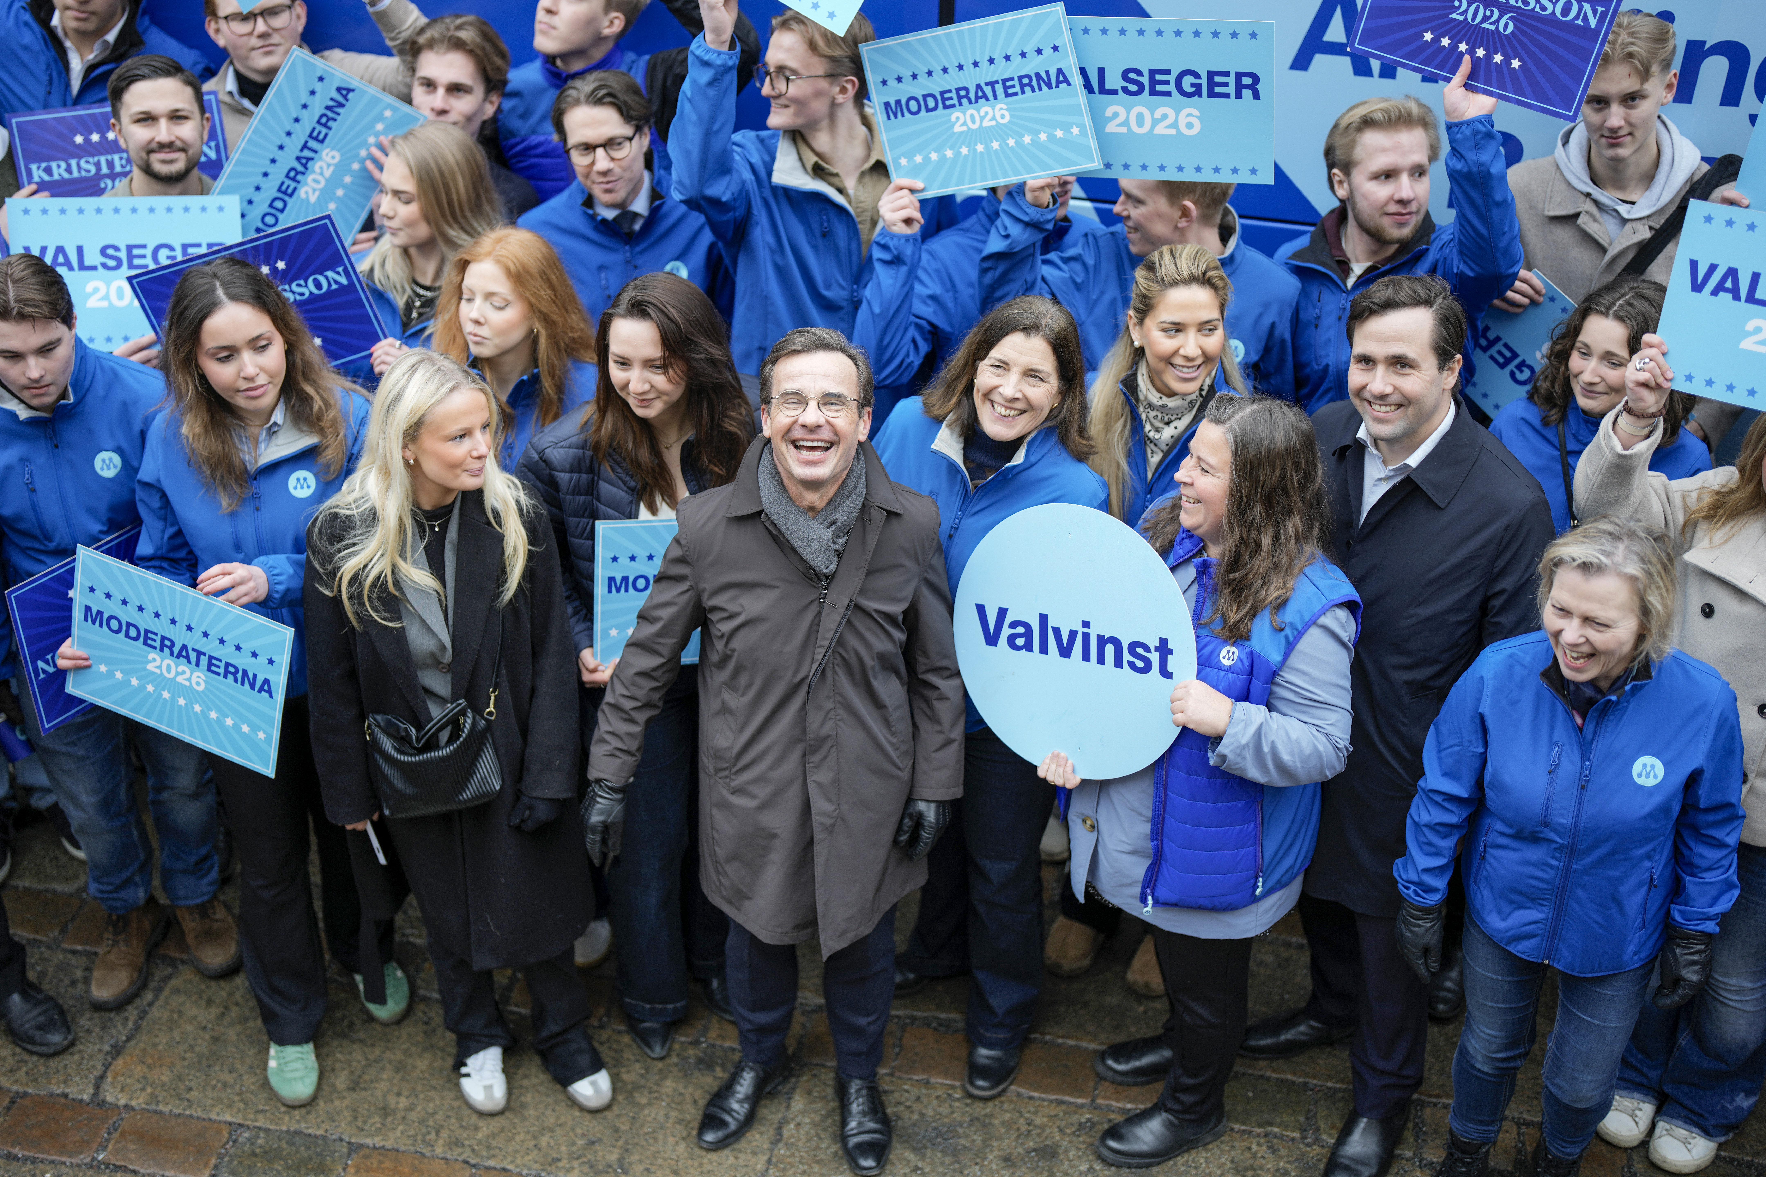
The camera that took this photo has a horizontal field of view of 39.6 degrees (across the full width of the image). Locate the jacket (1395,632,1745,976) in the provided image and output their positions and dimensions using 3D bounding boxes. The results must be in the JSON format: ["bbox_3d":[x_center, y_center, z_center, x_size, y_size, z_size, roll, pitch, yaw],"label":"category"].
[{"bbox_3d":[1.114,0.358,3.995,0.540,0.620,0.310,11,37,15],"label":"jacket"}]

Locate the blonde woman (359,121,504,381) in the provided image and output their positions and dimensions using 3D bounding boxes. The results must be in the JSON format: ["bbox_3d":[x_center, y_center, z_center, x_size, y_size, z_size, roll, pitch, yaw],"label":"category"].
[{"bbox_3d":[-0.907,-0.149,5.094,0.480,1.710,0.360,20,40,26],"label":"blonde woman"}]

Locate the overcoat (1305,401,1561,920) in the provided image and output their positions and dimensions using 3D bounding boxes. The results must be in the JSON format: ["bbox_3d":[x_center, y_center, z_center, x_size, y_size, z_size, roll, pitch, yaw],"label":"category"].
[{"bbox_3d":[0.959,0.129,4.508,0.570,1.020,0.400,14,35,21],"label":"overcoat"}]

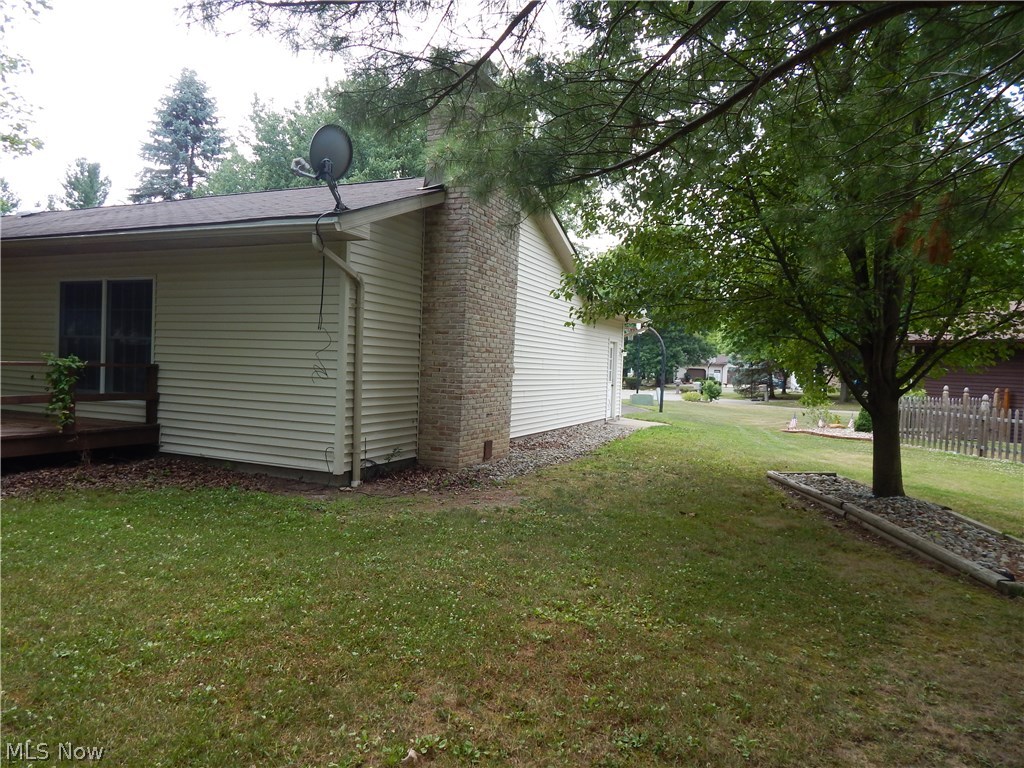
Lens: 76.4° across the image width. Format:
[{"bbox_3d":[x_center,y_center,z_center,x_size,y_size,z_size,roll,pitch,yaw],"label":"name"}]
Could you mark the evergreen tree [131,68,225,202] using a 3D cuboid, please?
[{"bbox_3d":[-17.148,-8.149,33.723,6.600,16.200,6.600,2,2,0],"label":"evergreen tree"}]

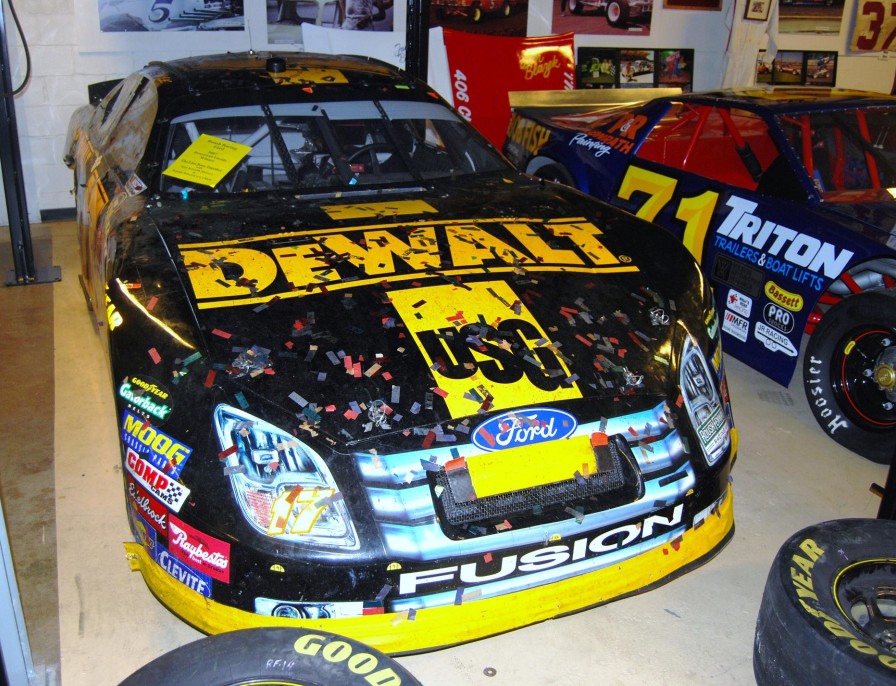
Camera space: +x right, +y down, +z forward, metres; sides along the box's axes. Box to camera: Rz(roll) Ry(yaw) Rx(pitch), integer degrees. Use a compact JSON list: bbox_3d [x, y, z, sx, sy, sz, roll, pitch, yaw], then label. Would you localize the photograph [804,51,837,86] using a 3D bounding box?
[{"bbox_3d":[3.854,-2.838,8.839,0.450,0.360,0.025,-7,22,-25],"label":"photograph"}]

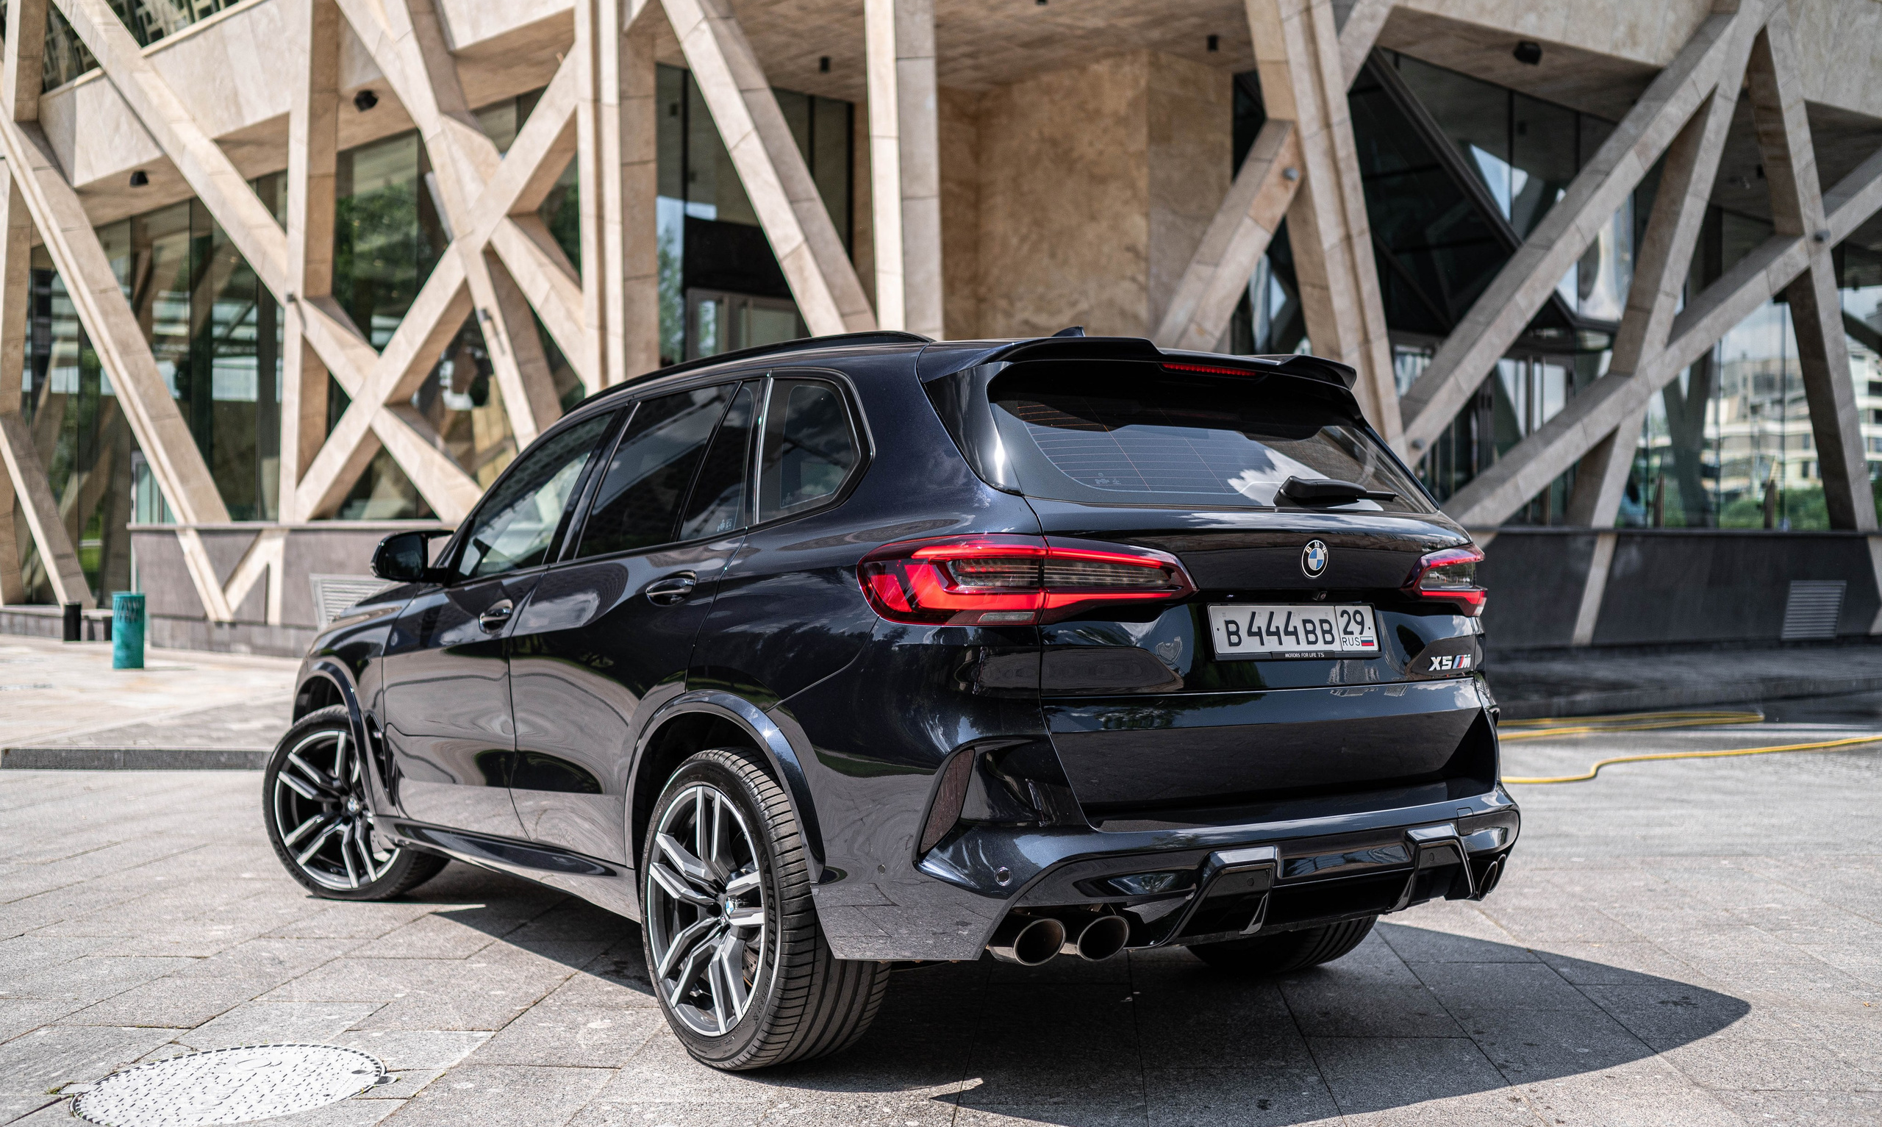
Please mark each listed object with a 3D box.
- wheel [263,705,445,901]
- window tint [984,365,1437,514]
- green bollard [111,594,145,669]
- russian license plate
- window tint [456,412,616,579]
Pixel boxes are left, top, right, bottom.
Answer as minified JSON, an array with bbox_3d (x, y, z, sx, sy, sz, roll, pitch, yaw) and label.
[{"bbox_3d":[-2.114,0.884,6.694,0.730,0.730,0.295,-1,-2,23],"label":"wheel"},{"bbox_3d":[0.670,-0.281,4.256,1.300,0.404,0.089,0,-35,-36],"label":"window tint"},{"bbox_3d":[-10.668,0.887,24.000,0.410,1.000,0.410,0,-1,-17],"label":"green bollard"},{"bbox_3d":[0.795,0.150,4.078,0.530,0.125,0.020,0,-8,-36],"label":"russian license plate"},{"bbox_3d":[-1.259,-0.197,5.594,0.059,0.522,0.749,29,-18,-32],"label":"window tint"}]

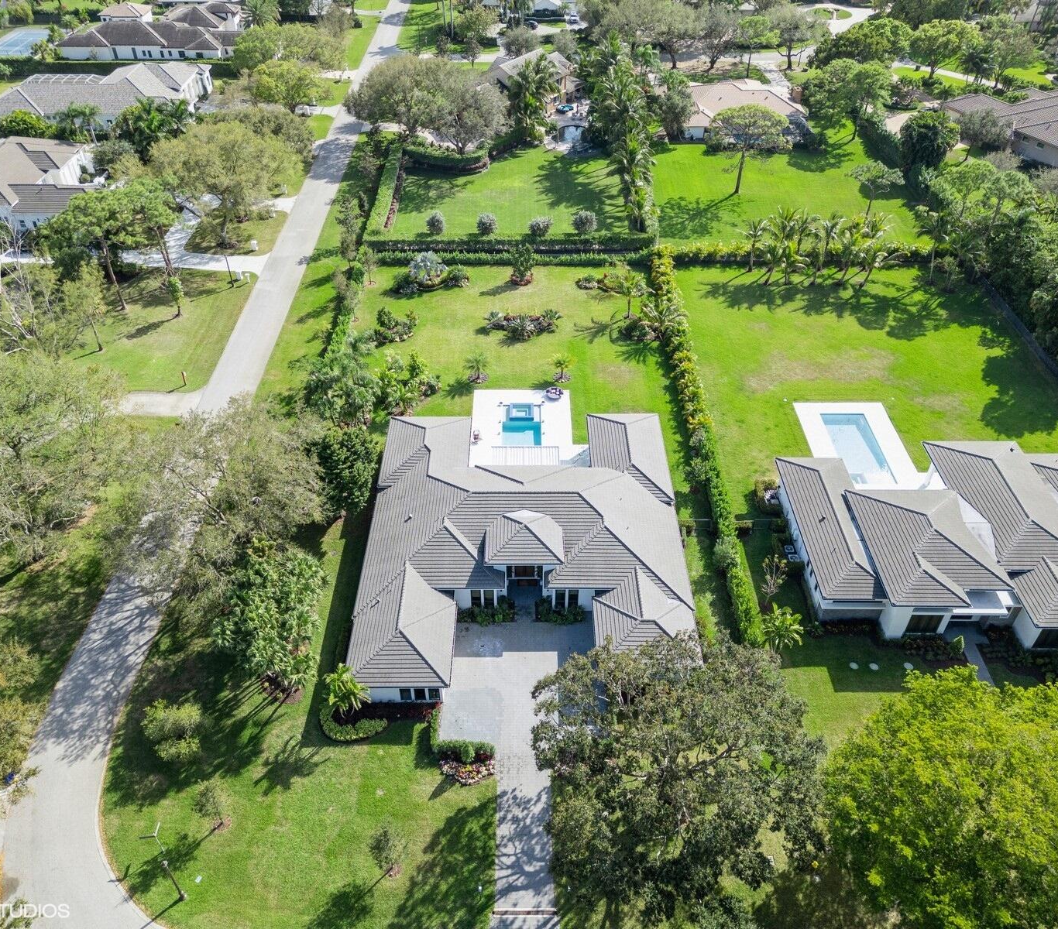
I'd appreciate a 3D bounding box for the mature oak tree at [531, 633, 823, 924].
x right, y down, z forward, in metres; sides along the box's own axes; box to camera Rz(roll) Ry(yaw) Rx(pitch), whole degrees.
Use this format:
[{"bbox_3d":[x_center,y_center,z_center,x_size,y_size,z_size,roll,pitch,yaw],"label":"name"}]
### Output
[{"bbox_3d":[9.700,20.570,57.660,18.700,11.600,18.300,0,41,0],"label":"mature oak tree"}]

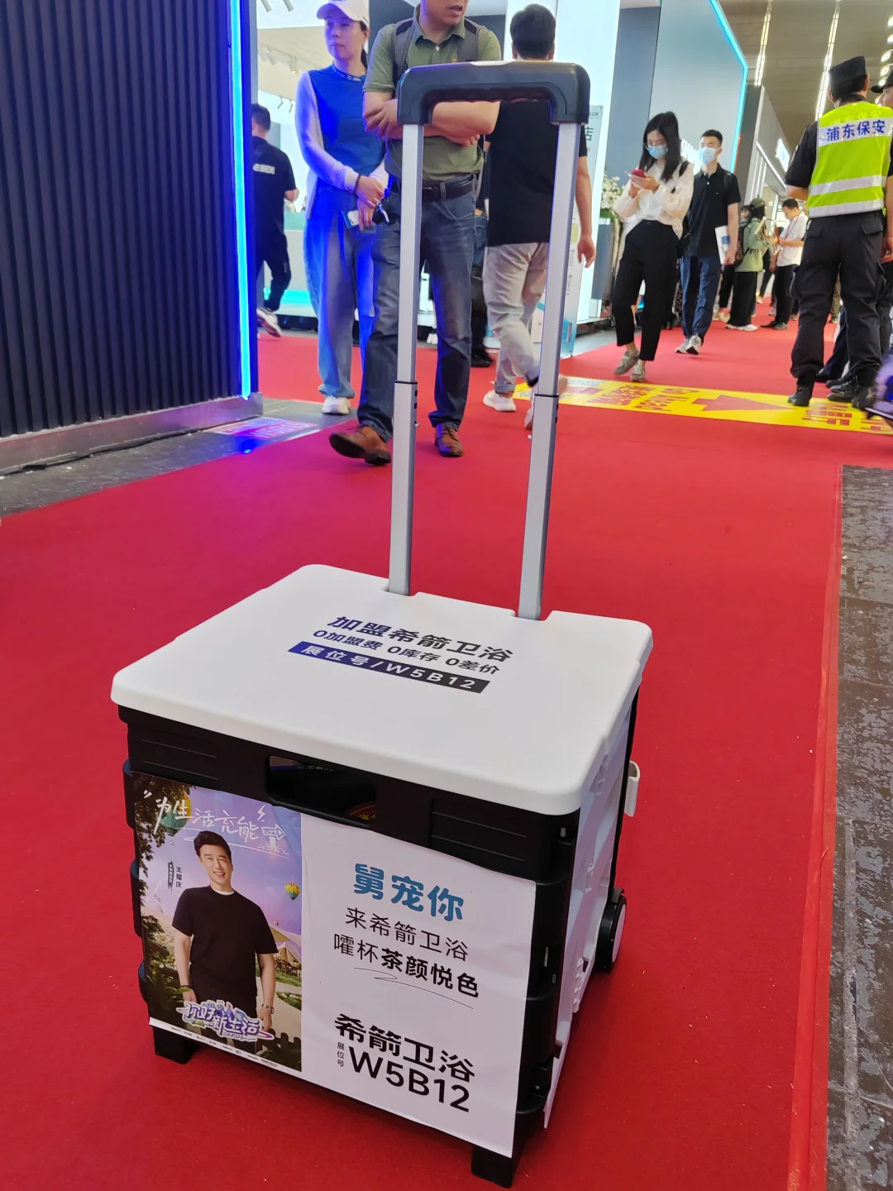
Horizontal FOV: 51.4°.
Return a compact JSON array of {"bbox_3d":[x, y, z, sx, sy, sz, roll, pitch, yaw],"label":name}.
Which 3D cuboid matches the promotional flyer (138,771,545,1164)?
[{"bbox_3d":[-0.109,0.315,0.796,0.365,0.280,0.010,10,21,19],"label":"promotional flyer"}]

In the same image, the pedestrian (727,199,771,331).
[{"bbox_3d":[3.811,-4.169,11.713,0.500,1.570,0.450,6,21,9],"label":"pedestrian"}]

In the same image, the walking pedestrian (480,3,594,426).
[{"bbox_3d":[0.399,-1.691,4.268,0.520,1.730,0.520,-3,21,-16],"label":"walking pedestrian"}]

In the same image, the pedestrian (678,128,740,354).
[{"bbox_3d":[2.293,-3.045,8.097,0.500,1.790,0.430,14,23,28],"label":"pedestrian"}]

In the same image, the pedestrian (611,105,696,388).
[{"bbox_3d":[1.372,-2.247,6.083,0.480,1.620,0.420,13,22,25],"label":"pedestrian"}]

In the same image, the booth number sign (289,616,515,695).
[{"bbox_3d":[-0.039,0.055,0.904,0.204,0.006,0.109,10,21,19],"label":"booth number sign"}]

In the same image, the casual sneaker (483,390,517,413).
[{"bbox_3d":[0.279,-1.021,4.786,0.105,0.105,0.275,-9,23,-28],"label":"casual sneaker"}]

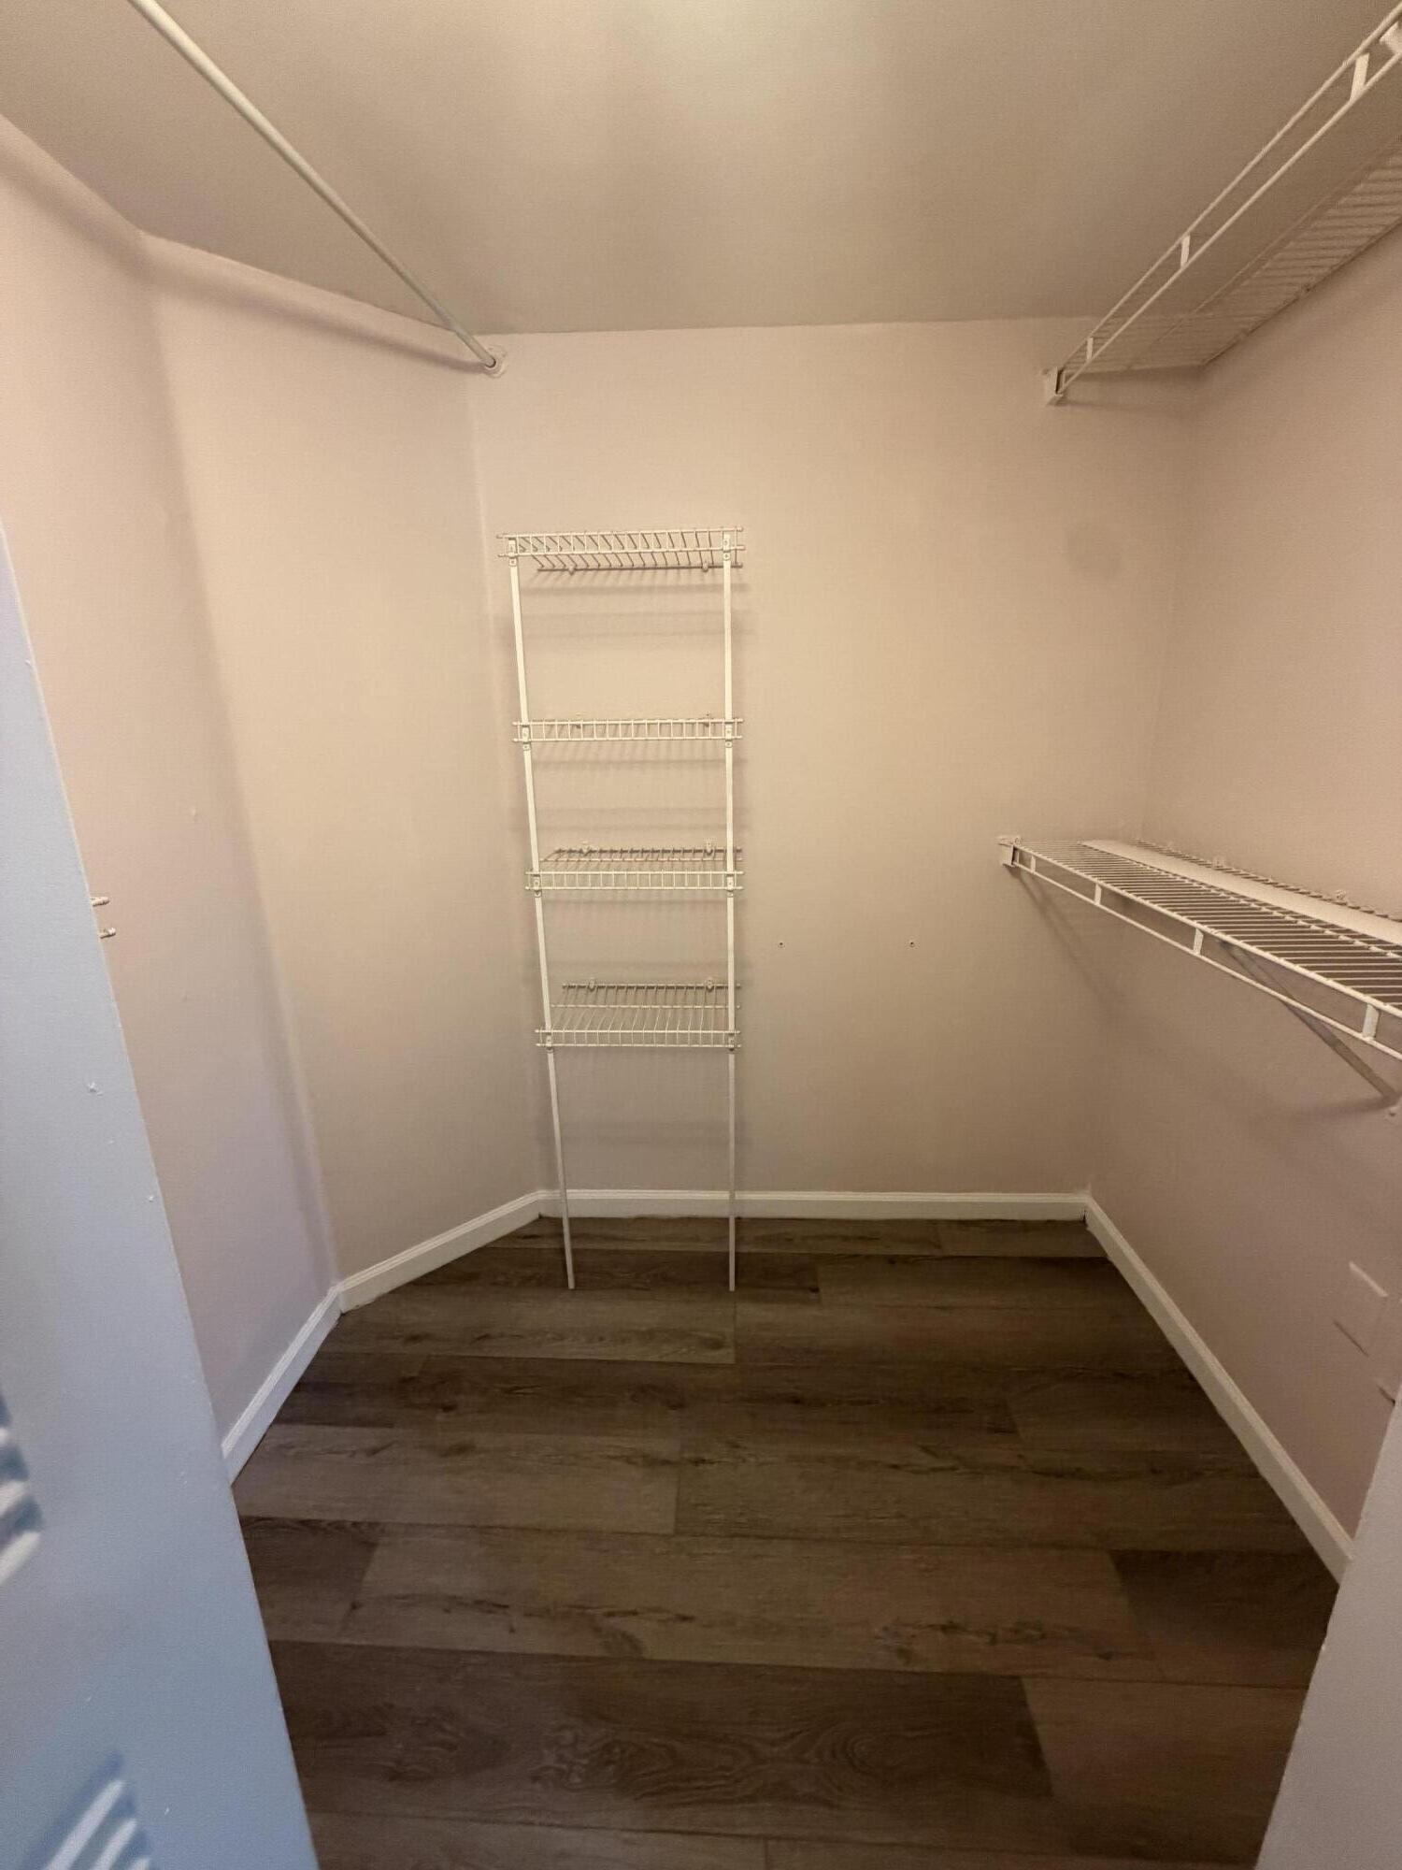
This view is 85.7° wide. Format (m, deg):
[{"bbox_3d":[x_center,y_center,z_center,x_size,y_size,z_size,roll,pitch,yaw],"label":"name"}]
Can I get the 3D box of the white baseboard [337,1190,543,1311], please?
[{"bbox_3d":[-0.664,0.814,1.976,0.544,0.084,0.016,-14,21,-39],"label":"white baseboard"}]

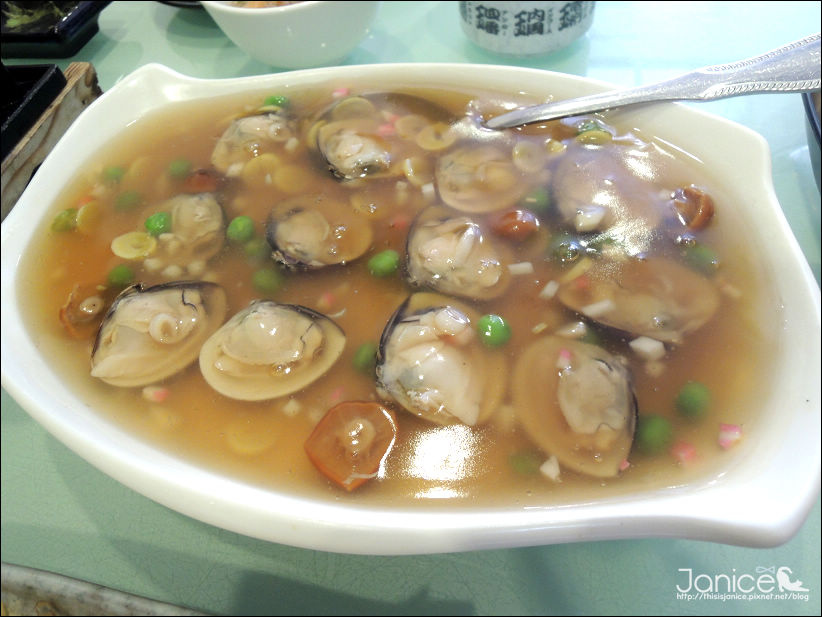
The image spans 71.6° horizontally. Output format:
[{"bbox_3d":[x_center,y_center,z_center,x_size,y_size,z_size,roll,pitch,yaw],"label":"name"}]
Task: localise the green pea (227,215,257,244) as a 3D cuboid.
[{"bbox_3d":[-0.057,-0.027,0.192,0.009,0.009,0.009,-2,58,4],"label":"green pea"}]

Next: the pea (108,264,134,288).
[{"bbox_3d":[-0.098,-0.011,0.192,0.009,0.009,0.009,-2,58,4],"label":"pea"}]

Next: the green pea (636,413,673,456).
[{"bbox_3d":[0.065,0.033,0.151,0.009,0.009,0.009,-2,58,4],"label":"green pea"}]

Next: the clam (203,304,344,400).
[{"bbox_3d":[-0.042,0.011,0.173,0.043,0.016,0.034,-9,63,0],"label":"clam"}]

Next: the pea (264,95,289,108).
[{"bbox_3d":[-0.052,-0.078,0.219,0.009,0.009,0.009,-2,58,4],"label":"pea"}]

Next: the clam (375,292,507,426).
[{"bbox_3d":[0.008,0.014,0.167,0.038,0.016,0.046,-16,58,-16],"label":"clam"}]

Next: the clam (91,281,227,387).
[{"bbox_3d":[-0.081,0.005,0.181,0.044,0.016,0.037,-40,71,-18],"label":"clam"}]

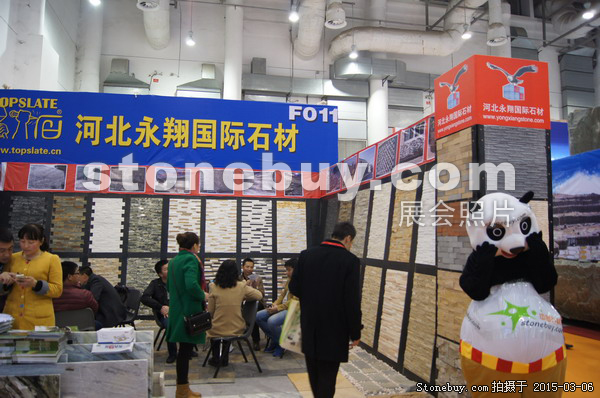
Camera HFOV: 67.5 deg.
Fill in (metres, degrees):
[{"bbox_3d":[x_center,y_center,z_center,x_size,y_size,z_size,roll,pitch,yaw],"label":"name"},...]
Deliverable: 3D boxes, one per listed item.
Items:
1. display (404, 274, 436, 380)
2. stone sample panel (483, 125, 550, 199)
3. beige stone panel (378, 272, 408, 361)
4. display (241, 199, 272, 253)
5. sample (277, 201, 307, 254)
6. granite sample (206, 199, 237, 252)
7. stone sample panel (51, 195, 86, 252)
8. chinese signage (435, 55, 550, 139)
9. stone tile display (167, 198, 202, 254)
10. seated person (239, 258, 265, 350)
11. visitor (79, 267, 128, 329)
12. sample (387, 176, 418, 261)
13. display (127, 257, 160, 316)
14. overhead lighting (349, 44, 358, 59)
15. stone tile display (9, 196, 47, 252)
[{"bbox_3d":[1.347,1.397,5.035,0.050,1.093,0.606,9,-7,-12],"label":"display"},{"bbox_3d":[1.941,-0.321,4.053,0.649,0.654,0.050,1,-5,-13],"label":"stone sample panel"},{"bbox_3d":[1.181,1.467,5.743,0.040,1.085,0.620,9,-7,-12],"label":"beige stone panel"},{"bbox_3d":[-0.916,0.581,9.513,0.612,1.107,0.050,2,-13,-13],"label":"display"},{"bbox_3d":[-0.153,0.563,8.936,0.593,1.030,0.040,1,-6,-6],"label":"sample"},{"bbox_3d":[-1.543,0.537,8.786,0.604,1.043,0.040,1,-6,-6],"label":"granite sample"},{"bbox_3d":[-4.380,0.484,8.480,0.580,1.044,0.040,1,-6,-6],"label":"stone sample panel"},{"bbox_3d":[1.926,-0.965,4.585,0.797,0.655,0.740,2,-5,-13],"label":"chinese signage"},{"bbox_3d":[-2.369,0.540,9.179,0.612,1.107,0.050,2,-13,-13],"label":"stone tile display"},{"bbox_3d":[-0.696,1.489,6.450,0.520,1.250,0.750,1,-5,-6],"label":"seated person"},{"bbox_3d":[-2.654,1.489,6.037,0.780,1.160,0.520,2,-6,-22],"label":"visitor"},{"bbox_3d":[1.355,0.284,5.878,0.050,1.056,0.639,9,-7,-12],"label":"sample"},{"bbox_3d":[-2.970,1.665,8.511,0.602,1.082,0.040,1,-6,-6],"label":"display"},{"bbox_3d":[2.326,-6.402,19.500,0.420,0.600,0.420,0,-5,0],"label":"overhead lighting"},{"bbox_3d":[-5.080,0.462,8.405,0.649,1.033,0.040,1,-6,-6],"label":"stone tile display"}]

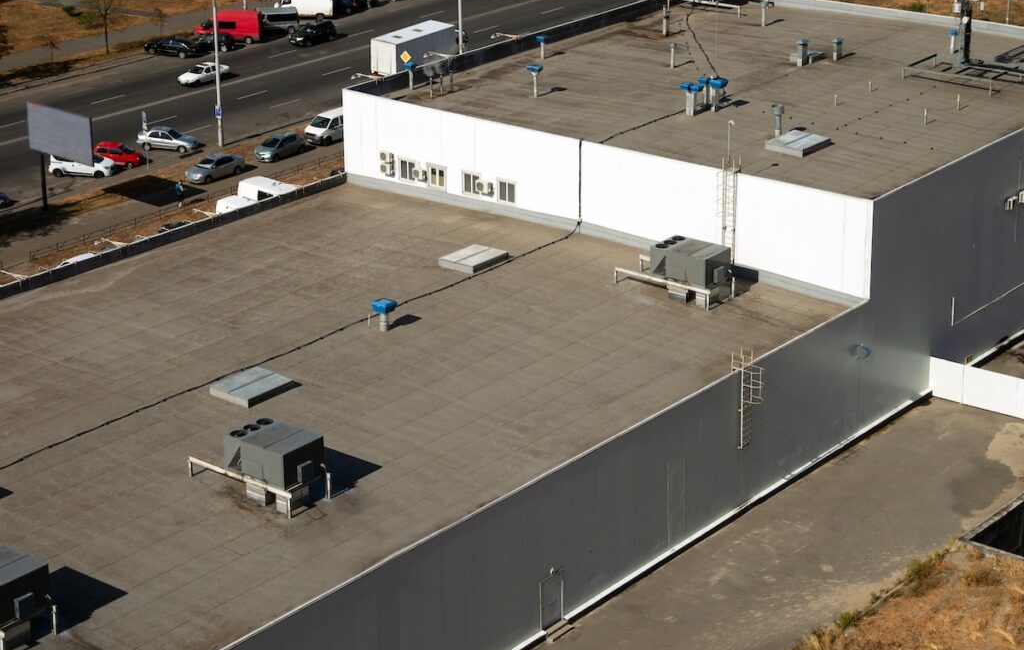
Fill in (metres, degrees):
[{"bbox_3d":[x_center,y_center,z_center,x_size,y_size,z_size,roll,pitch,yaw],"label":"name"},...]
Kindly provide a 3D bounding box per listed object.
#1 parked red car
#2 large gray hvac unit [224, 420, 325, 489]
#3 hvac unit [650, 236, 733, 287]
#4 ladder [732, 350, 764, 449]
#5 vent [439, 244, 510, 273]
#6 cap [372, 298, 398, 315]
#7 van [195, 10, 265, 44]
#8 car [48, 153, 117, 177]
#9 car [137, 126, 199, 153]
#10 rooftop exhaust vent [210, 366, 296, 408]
[{"bbox_3d":[-26.935,-11.799,146.299,3.880,1.500,1.690,6,22,16],"label":"parked red car"},{"bbox_3d":[-9.093,4.889,81.650,3.211,1.414,2.217,16,26,36],"label":"large gray hvac unit"},{"bbox_3d":[8.310,-2.967,99.172,3.110,1.355,2.040,16,26,36],"label":"hvac unit"},{"bbox_3d":[10.184,3.236,91.343,1.340,4.380,0.750,16,26,36],"label":"ladder"},{"bbox_3d":[-1.842,-3.219,104.022,2.140,0.365,2.730,15,26,35],"label":"vent"},{"bbox_3d":[-5.677,-0.794,95.284,0.840,0.420,0.840,16,26,36],"label":"cap"},{"bbox_3d":[-23.554,-24.949,177.788,5.350,2.500,1.980,2,21,7],"label":"van"},{"bbox_3d":[-28.818,-10.866,142.663,4.250,1.540,1.780,2,21,6],"label":"car"},{"bbox_3d":[-23.889,-12.910,147.991,4.250,1.420,1.700,4,21,12],"label":"car"},{"bbox_3d":[-11.143,2.692,91.597,2.311,0.346,2.775,16,26,36],"label":"rooftop exhaust vent"}]

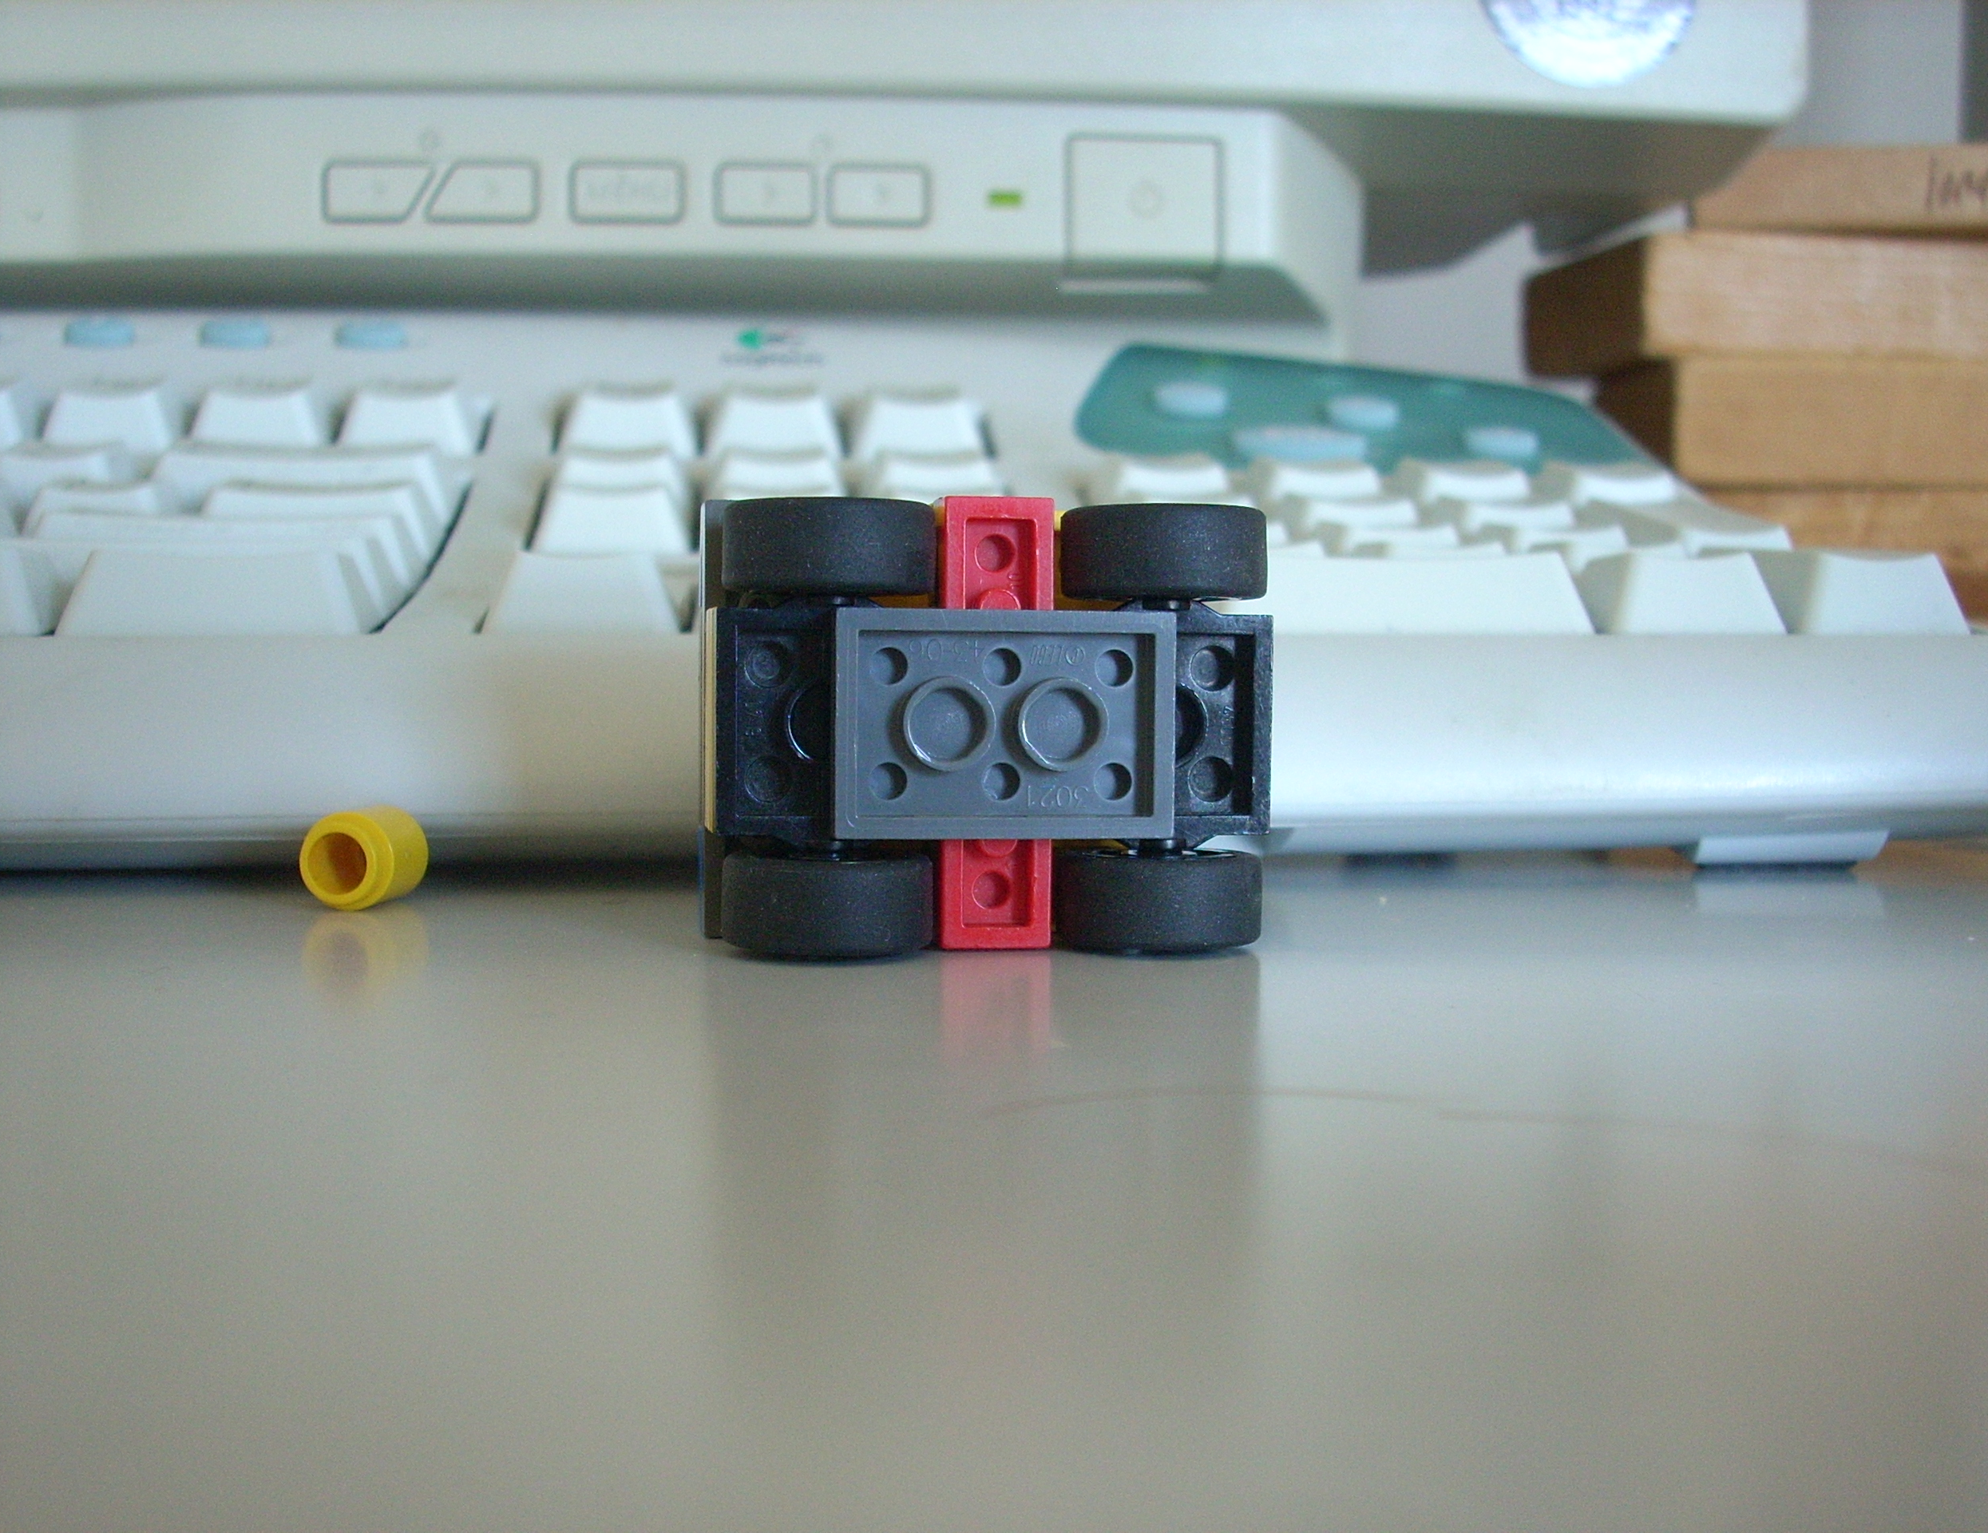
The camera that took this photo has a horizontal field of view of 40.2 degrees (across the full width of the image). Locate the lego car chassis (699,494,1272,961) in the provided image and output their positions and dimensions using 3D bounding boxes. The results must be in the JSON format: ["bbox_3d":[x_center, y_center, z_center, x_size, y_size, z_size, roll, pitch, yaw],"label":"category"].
[{"bbox_3d":[-0.001,-0.003,0.199,0.040,0.032,0.027,0,2,-9],"label":"lego car chassis"}]

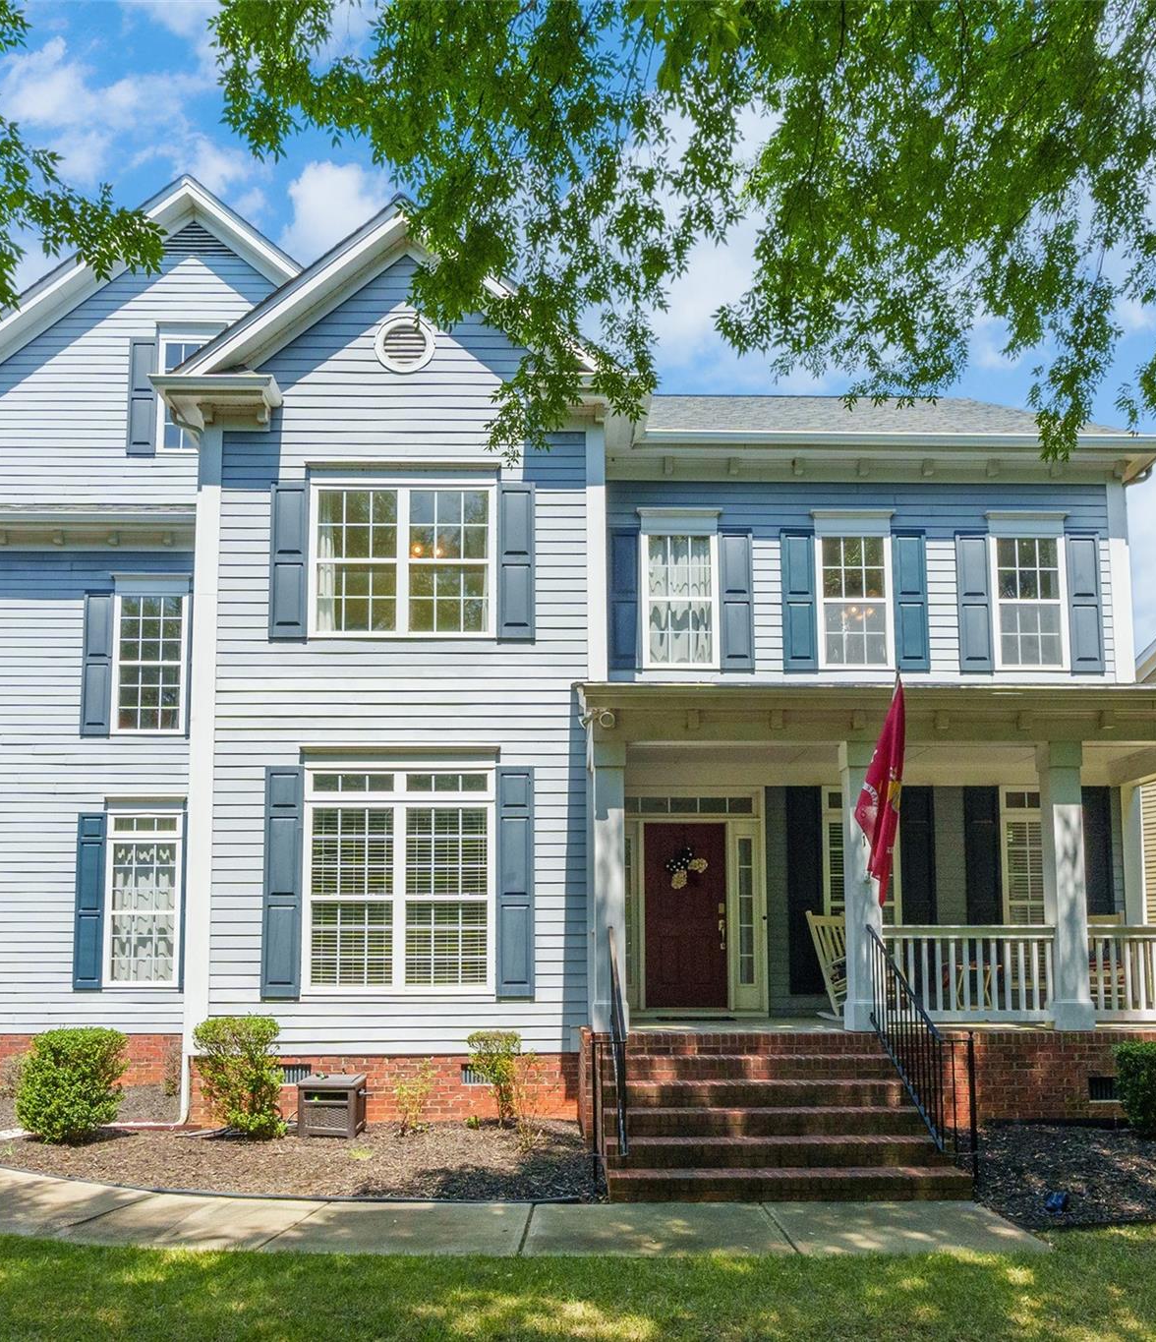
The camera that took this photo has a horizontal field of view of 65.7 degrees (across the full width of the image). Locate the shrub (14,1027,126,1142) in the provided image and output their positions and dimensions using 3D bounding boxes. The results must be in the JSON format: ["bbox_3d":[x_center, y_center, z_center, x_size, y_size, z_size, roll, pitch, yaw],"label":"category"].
[{"bbox_3d":[-4.628,3.777,8.150,0.930,1.000,0.900,0,-5,-1],"label":"shrub"}]

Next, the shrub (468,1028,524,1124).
[{"bbox_3d":[-0.759,3.705,8.150,0.520,0.860,0.480,0,-5,-1],"label":"shrub"}]

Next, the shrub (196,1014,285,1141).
[{"bbox_3d":[-3.061,3.666,8.080,0.780,1.080,0.720,0,-5,-1],"label":"shrub"}]

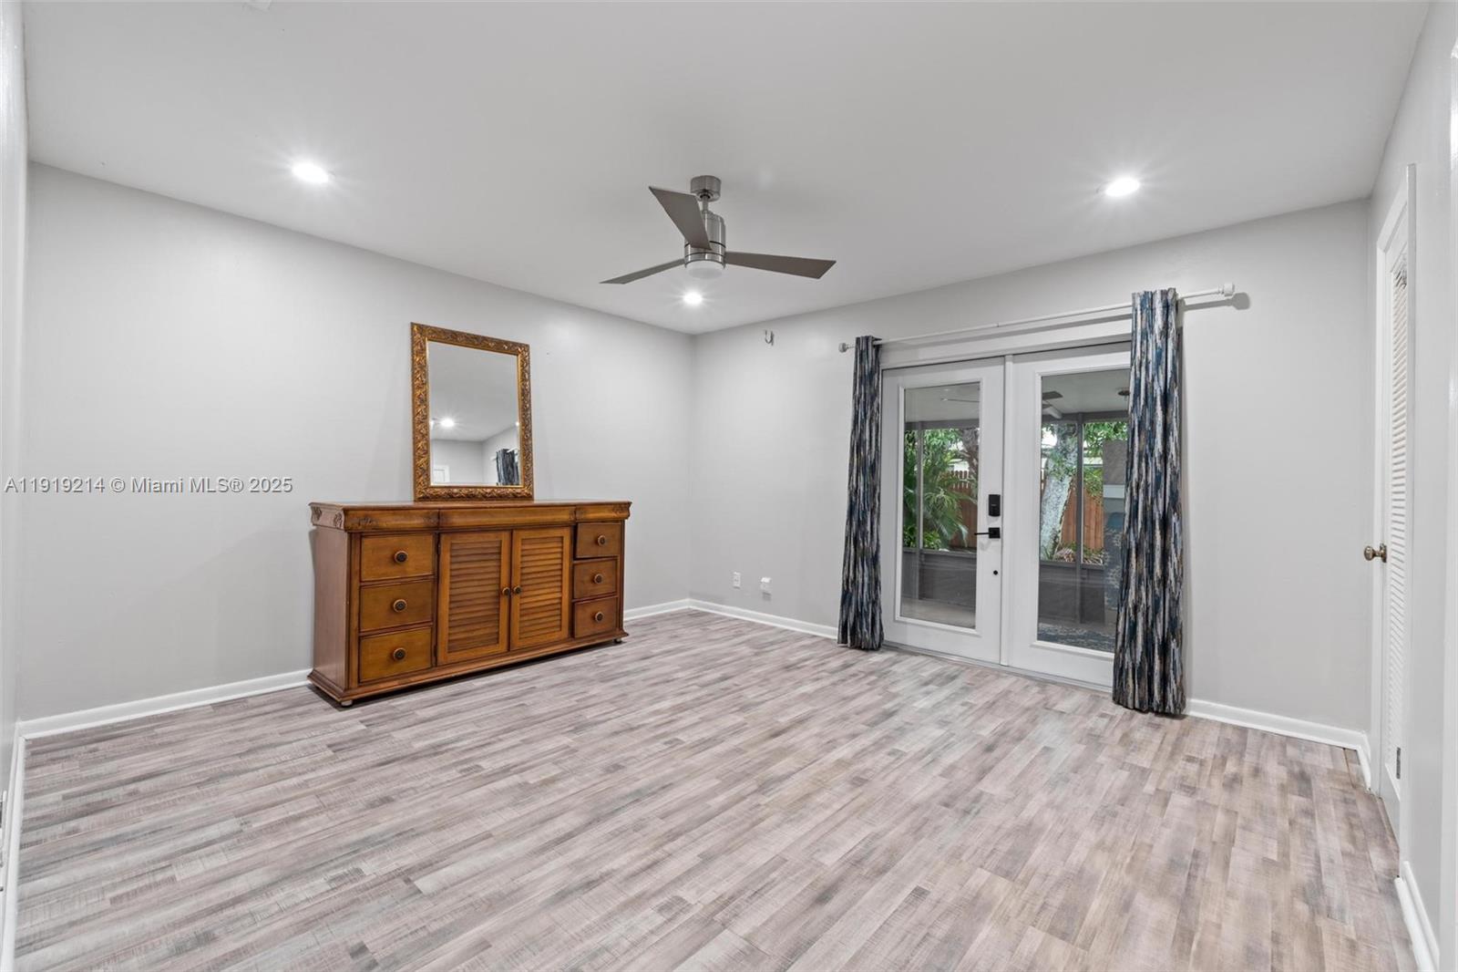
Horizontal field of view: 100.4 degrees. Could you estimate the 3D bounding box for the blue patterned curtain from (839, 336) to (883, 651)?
[{"bbox_3d":[0.938,0.048,4.254,0.278,2.165,0.139,1,0,42],"label":"blue patterned curtain"}]

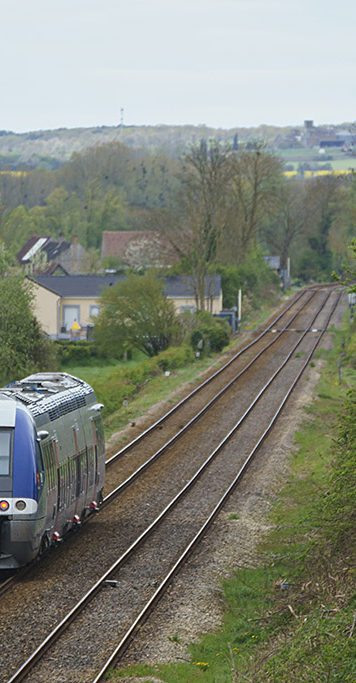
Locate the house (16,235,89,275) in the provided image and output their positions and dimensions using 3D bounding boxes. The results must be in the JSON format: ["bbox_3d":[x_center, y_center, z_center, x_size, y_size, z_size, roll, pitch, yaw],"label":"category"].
[{"bbox_3d":[-14.346,-8.944,1140.000,7.000,6.500,10.000,0,1,-18],"label":"house"}]

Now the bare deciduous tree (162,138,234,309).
[{"bbox_3d":[1.983,-9.255,865.000,6.500,16.700,6.500,0,1,0],"label":"bare deciduous tree"}]

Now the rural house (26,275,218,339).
[{"bbox_3d":[-5.640,-3.118,900.000,17.500,5.800,9.000,0,1,-20],"label":"rural house"}]

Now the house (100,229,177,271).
[{"bbox_3d":[-4.232,-9.657,1170.000,10.300,7.200,7.500,0,1,-5],"label":"house"}]

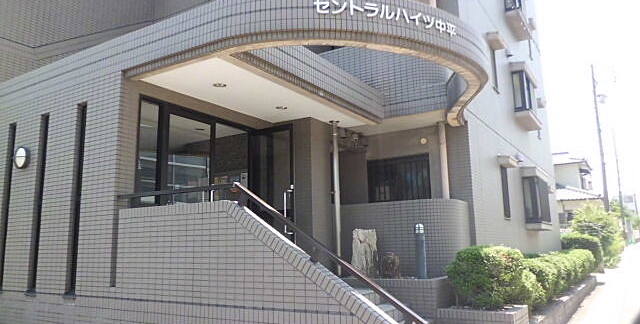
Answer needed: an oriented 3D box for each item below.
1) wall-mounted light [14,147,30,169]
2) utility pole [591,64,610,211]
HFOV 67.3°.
[{"bbox_3d":[-3.845,-0.051,6.184,0.285,0.285,0.090,-7,-12,32],"label":"wall-mounted light"},{"bbox_3d":[18.292,-0.080,31.062,0.330,13.100,0.330,-7,-12,32],"label":"utility pole"}]

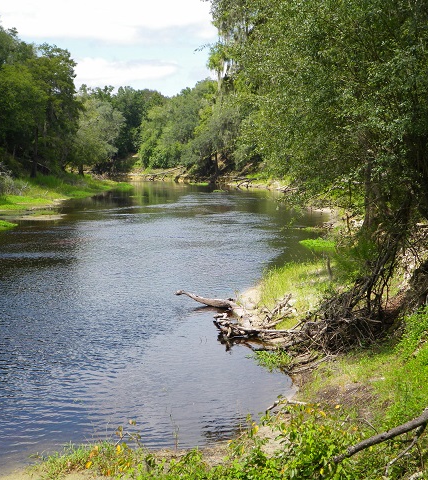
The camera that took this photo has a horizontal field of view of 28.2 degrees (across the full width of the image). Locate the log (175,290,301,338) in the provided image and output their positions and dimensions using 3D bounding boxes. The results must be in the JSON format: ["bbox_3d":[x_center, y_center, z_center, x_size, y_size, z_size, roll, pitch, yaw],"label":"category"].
[{"bbox_3d":[0.619,1.938,22.421,3.300,0.750,2.000,2,6,19],"label":"log"}]

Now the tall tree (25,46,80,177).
[{"bbox_3d":[-16.607,-13.399,88.000,5.587,13.658,5.800,0,5,0],"label":"tall tree"}]

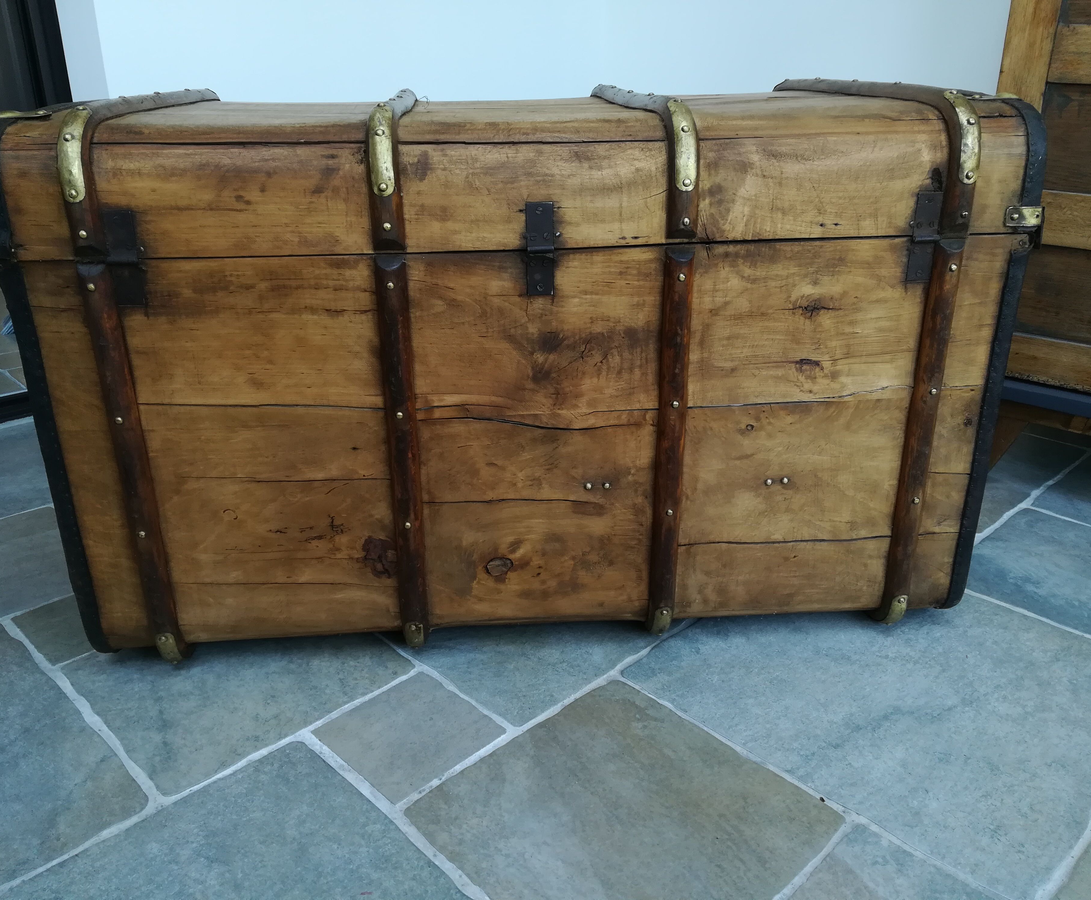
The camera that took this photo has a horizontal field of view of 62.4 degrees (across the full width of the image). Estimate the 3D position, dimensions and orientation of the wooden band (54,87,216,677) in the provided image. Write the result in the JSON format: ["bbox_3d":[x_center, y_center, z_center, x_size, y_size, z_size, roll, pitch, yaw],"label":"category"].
[{"bbox_3d":[-0.481,-0.147,1.240,0.031,0.642,0.608,-2,22,-4],"label":"wooden band"}]

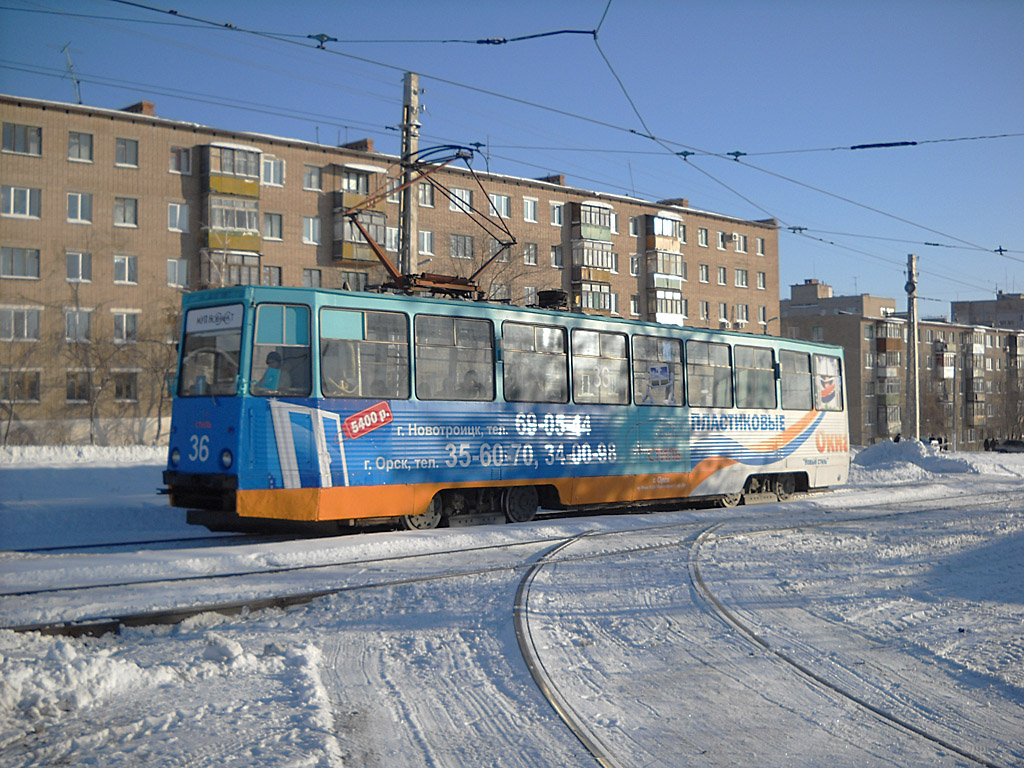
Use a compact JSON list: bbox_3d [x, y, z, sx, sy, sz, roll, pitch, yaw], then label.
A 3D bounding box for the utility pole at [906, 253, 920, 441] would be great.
[{"bbox_3d":[15.548,-1.008,47.000,0.440,8.099,0.440,-2,-3,43],"label":"utility pole"}]

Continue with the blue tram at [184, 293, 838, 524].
[{"bbox_3d":[1.244,0.589,20.559,2.600,3.130,15.075,-2,-3,43],"label":"blue tram"}]

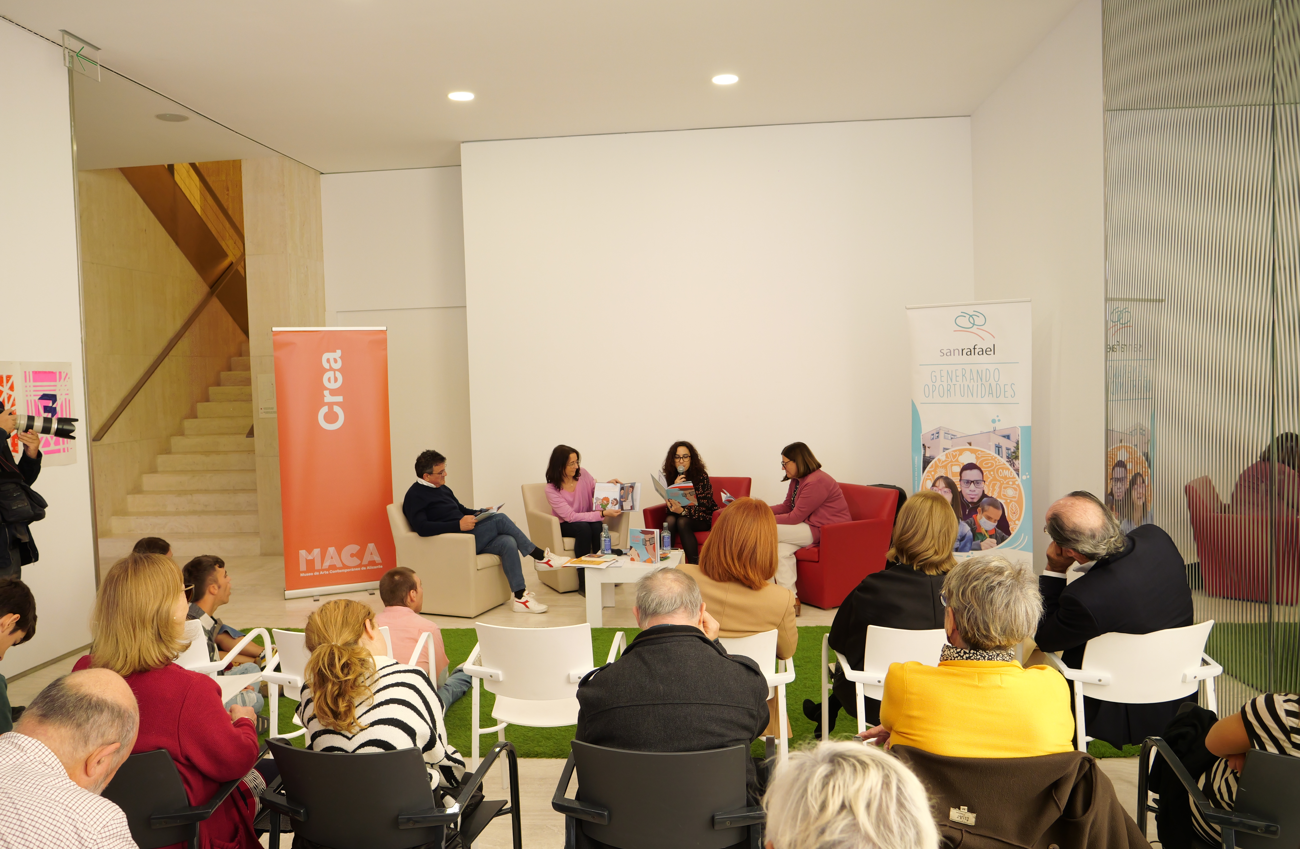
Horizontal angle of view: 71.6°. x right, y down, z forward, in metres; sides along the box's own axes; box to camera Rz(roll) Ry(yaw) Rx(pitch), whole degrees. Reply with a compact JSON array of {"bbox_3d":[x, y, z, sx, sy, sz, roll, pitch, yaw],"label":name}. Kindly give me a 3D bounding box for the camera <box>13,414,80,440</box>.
[{"bbox_3d":[-3.138,-0.004,4.608,0.350,0.135,0.140,12,-6,-37],"label":"camera"}]

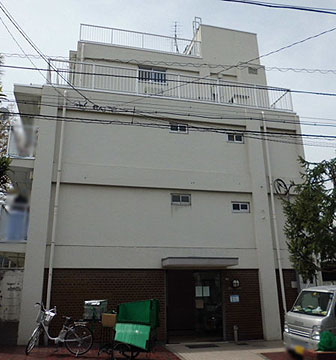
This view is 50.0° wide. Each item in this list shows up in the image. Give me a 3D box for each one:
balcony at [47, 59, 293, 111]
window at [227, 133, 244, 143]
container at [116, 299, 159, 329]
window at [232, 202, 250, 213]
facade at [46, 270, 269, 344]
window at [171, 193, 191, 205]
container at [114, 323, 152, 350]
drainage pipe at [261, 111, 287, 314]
[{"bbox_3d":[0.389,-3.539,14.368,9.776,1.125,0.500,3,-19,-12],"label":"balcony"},{"bbox_3d":[2.644,-1.608,13.962,0.684,0.360,0.100,3,-19,-12],"label":"window"},{"bbox_3d":[-0.715,3.347,9.038,0.900,0.660,0.600,-5,-19,12],"label":"container"},{"bbox_3d":[2.662,1.006,13.091,0.673,0.372,0.100,3,-19,-12],"label":"window"},{"bbox_3d":[-0.288,3.963,11.455,7.056,2.171,0.250,3,-19,-12],"label":"facade"},{"bbox_3d":[0.473,0.703,12.665,0.723,0.393,0.100,3,-19,-12],"label":"window"},{"bbox_3d":[-0.821,3.779,8.705,0.850,0.570,0.520,-5,-19,12],"label":"container"},{"bbox_3d":[3.957,1.210,13.260,0.110,8.449,0.110,3,-19,-12],"label":"drainage pipe"}]

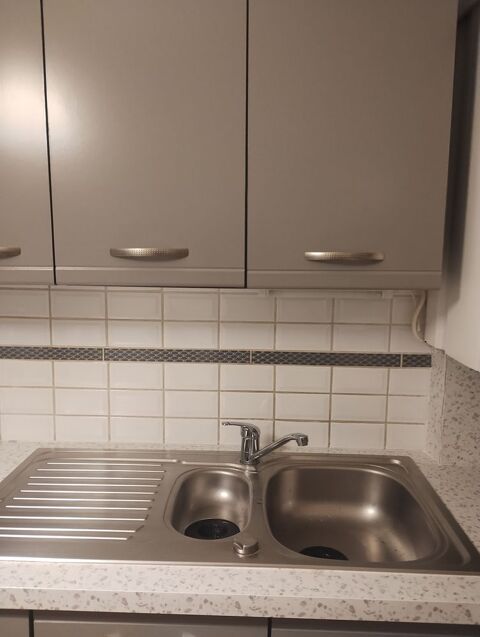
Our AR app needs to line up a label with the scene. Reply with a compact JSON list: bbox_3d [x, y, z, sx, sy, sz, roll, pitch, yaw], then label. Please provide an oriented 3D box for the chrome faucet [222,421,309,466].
[{"bbox_3d":[0.062,0.318,1.245,0.107,0.115,0.207,-7,11,-44],"label":"chrome faucet"}]

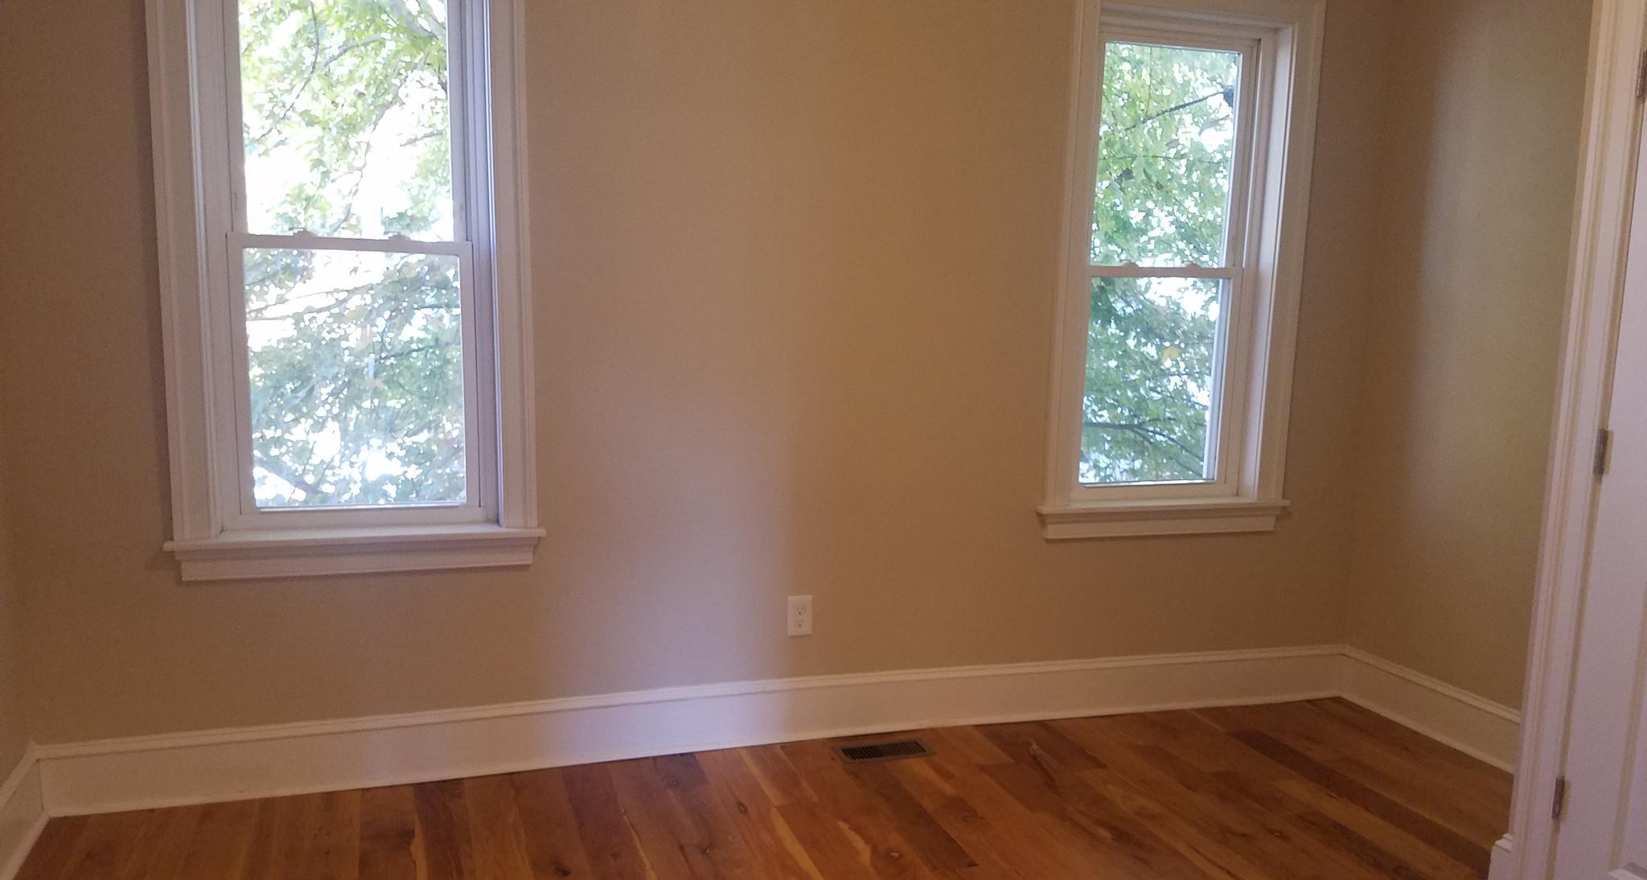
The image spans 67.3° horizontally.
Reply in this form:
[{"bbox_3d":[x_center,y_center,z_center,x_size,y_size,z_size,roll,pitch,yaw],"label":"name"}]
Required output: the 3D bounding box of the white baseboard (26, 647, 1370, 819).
[{"bbox_3d":[-0.073,0.776,3.507,3.750,0.183,0.036,-1,9,-18],"label":"white baseboard"}]

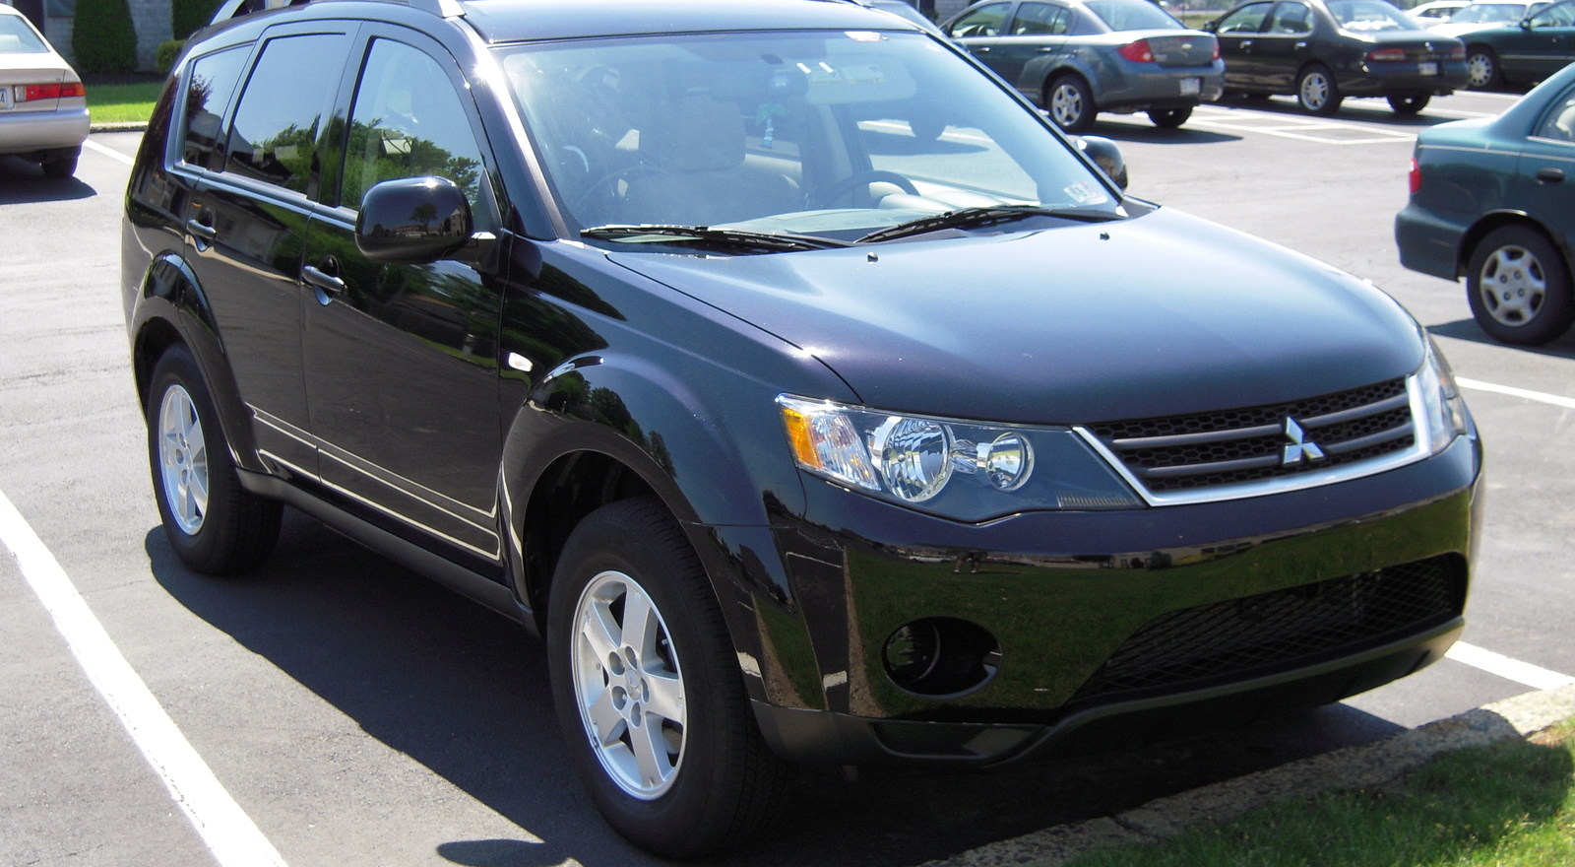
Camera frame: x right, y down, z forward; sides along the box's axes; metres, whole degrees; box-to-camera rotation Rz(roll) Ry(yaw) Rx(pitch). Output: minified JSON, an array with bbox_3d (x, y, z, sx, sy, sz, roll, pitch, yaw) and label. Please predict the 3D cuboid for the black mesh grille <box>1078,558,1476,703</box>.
[{"bbox_3d":[0.870,0.338,4.054,0.970,0.160,0.110,-8,13,-32],"label":"black mesh grille"}]

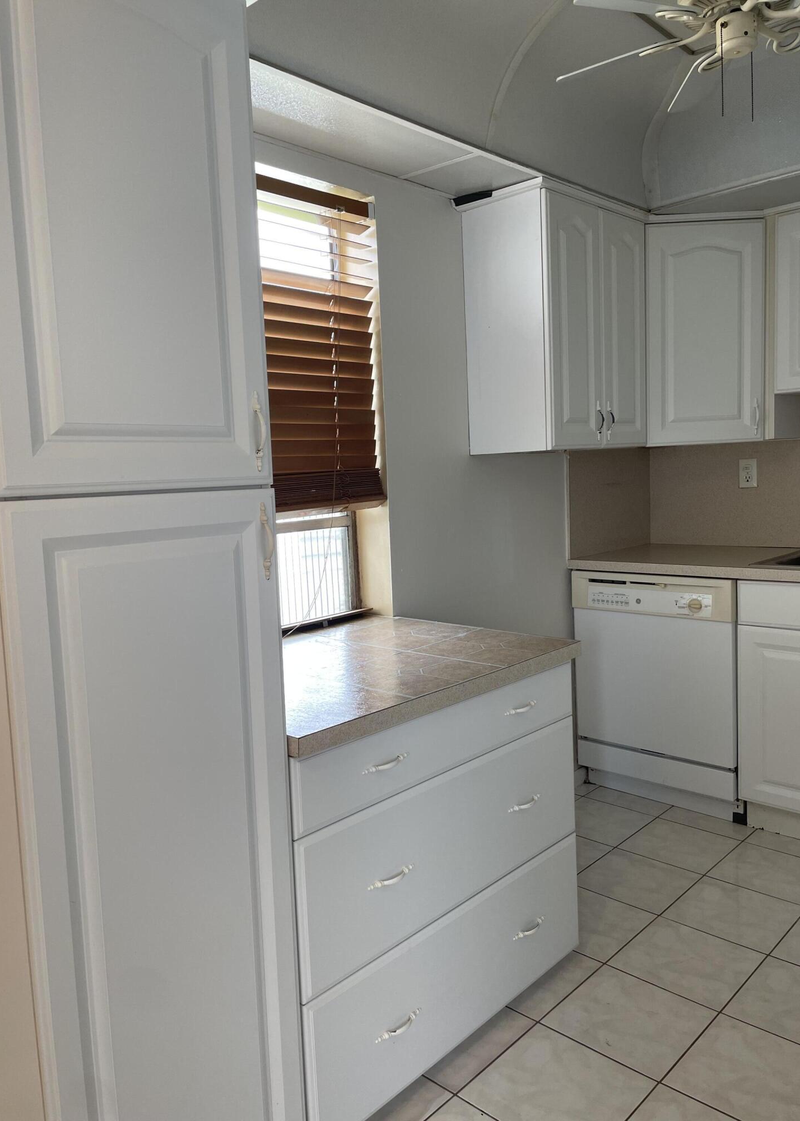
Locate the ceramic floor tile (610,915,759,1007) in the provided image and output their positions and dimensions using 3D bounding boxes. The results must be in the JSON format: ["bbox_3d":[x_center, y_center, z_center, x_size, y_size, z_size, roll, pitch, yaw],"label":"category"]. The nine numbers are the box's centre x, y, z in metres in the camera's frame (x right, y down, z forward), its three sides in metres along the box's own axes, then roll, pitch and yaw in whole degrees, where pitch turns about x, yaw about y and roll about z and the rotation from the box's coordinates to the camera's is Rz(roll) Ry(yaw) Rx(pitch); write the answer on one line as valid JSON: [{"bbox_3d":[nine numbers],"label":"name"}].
[{"bbox_3d":[0.743,1.039,2.182,0.302,0.010,0.299,4,9,44],"label":"ceramic floor tile"}]

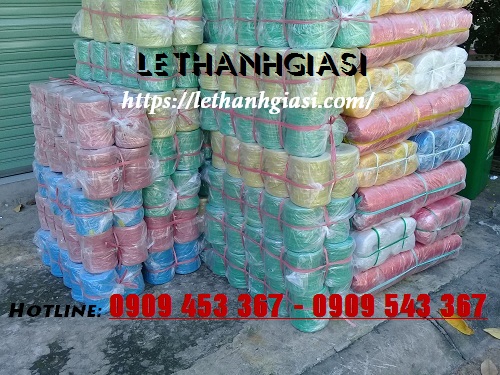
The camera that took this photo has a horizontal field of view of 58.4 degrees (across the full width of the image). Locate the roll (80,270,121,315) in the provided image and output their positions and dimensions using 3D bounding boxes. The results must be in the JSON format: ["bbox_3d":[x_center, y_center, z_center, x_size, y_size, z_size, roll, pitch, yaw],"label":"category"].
[{"bbox_3d":[-0.755,0.515,2.300,0.183,0.205,0.183,-16,25,-34],"label":"roll"}]

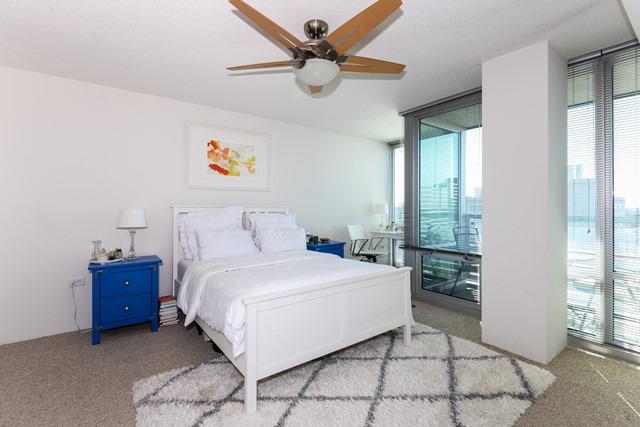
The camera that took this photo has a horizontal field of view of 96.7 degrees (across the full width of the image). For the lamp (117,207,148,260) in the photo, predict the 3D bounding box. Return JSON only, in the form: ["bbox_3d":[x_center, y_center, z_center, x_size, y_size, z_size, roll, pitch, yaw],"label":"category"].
[{"bbox_3d":[-1.848,0.202,2.804,0.265,0.493,0.265,0,1,-36],"label":"lamp"}]

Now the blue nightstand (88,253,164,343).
[{"bbox_3d":[-1.834,0.785,2.704,0.549,0.671,0.391,0,1,-36],"label":"blue nightstand"}]

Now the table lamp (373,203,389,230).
[{"bbox_3d":[1.043,0.067,4.880,0.275,0.484,0.275,0,0,0],"label":"table lamp"}]

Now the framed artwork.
[{"bbox_3d":[-1.091,-0.668,3.553,1.062,0.770,0.035,0,1,-36],"label":"framed artwork"}]

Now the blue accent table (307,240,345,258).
[{"bbox_3d":[0.053,0.786,4.171,0.540,0.670,0.380,0,0,-37],"label":"blue accent table"}]

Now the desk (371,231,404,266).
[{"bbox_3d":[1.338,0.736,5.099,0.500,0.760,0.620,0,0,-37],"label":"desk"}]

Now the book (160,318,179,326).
[{"bbox_3d":[-1.572,1.109,2.940,0.160,0.037,0.220,0,0,-37],"label":"book"}]

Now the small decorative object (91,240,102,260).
[{"bbox_3d":[-2.104,0.352,2.678,0.090,0.186,0.070,0,1,-36],"label":"small decorative object"}]

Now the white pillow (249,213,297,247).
[{"bbox_3d":[-0.613,0.239,3.681,0.680,0.480,0.200,0,-15,-37],"label":"white pillow"}]

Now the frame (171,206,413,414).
[{"bbox_3d":[-0.433,0.529,2.861,1.600,1.200,2.100,0,0,-38],"label":"frame"}]

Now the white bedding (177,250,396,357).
[{"bbox_3d":[-0.278,0.685,2.659,1.680,0.500,1.450,0,0,-38],"label":"white bedding"}]

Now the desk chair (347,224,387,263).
[{"bbox_3d":[0.810,0.659,4.620,0.600,0.920,0.580,0,0,36],"label":"desk chair"}]

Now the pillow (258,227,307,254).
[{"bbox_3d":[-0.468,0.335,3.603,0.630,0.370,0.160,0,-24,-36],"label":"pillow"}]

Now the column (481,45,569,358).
[{"bbox_3d":[1.730,-0.078,2.408,0.482,2.383,0.454,0,1,-36],"label":"column"}]

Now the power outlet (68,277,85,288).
[{"bbox_3d":[-2.310,0.659,2.702,0.116,0.072,0.012,0,1,-36],"label":"power outlet"}]

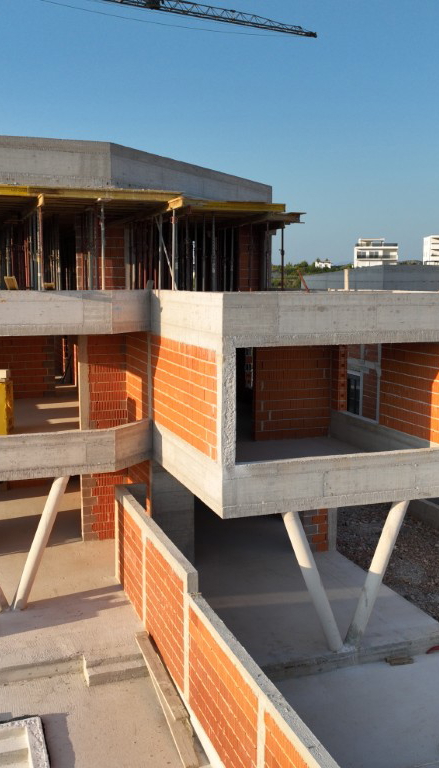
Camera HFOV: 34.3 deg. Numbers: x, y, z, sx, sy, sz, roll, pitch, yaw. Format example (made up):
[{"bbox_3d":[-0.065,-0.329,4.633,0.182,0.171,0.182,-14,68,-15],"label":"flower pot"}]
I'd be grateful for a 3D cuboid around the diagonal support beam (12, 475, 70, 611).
[{"bbox_3d":[-3.900,3.417,15.666,0.280,3.130,0.280,18,1,-20],"label":"diagonal support beam"}]

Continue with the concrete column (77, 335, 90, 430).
[{"bbox_3d":[-3.588,-0.205,18.715,0.280,2.730,0.330,-2,8,-19],"label":"concrete column"}]

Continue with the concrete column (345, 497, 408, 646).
[{"bbox_3d":[3.084,3.658,13.879,0.290,3.150,0.290,19,1,-20],"label":"concrete column"}]

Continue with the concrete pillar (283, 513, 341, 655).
[{"bbox_3d":[1.780,3.712,13.439,0.290,3.150,0.290,-23,14,-15],"label":"concrete pillar"}]

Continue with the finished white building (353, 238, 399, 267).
[{"bbox_3d":[41.990,-34.502,190.000,11.500,8.600,9.500,1,7,6],"label":"finished white building"}]

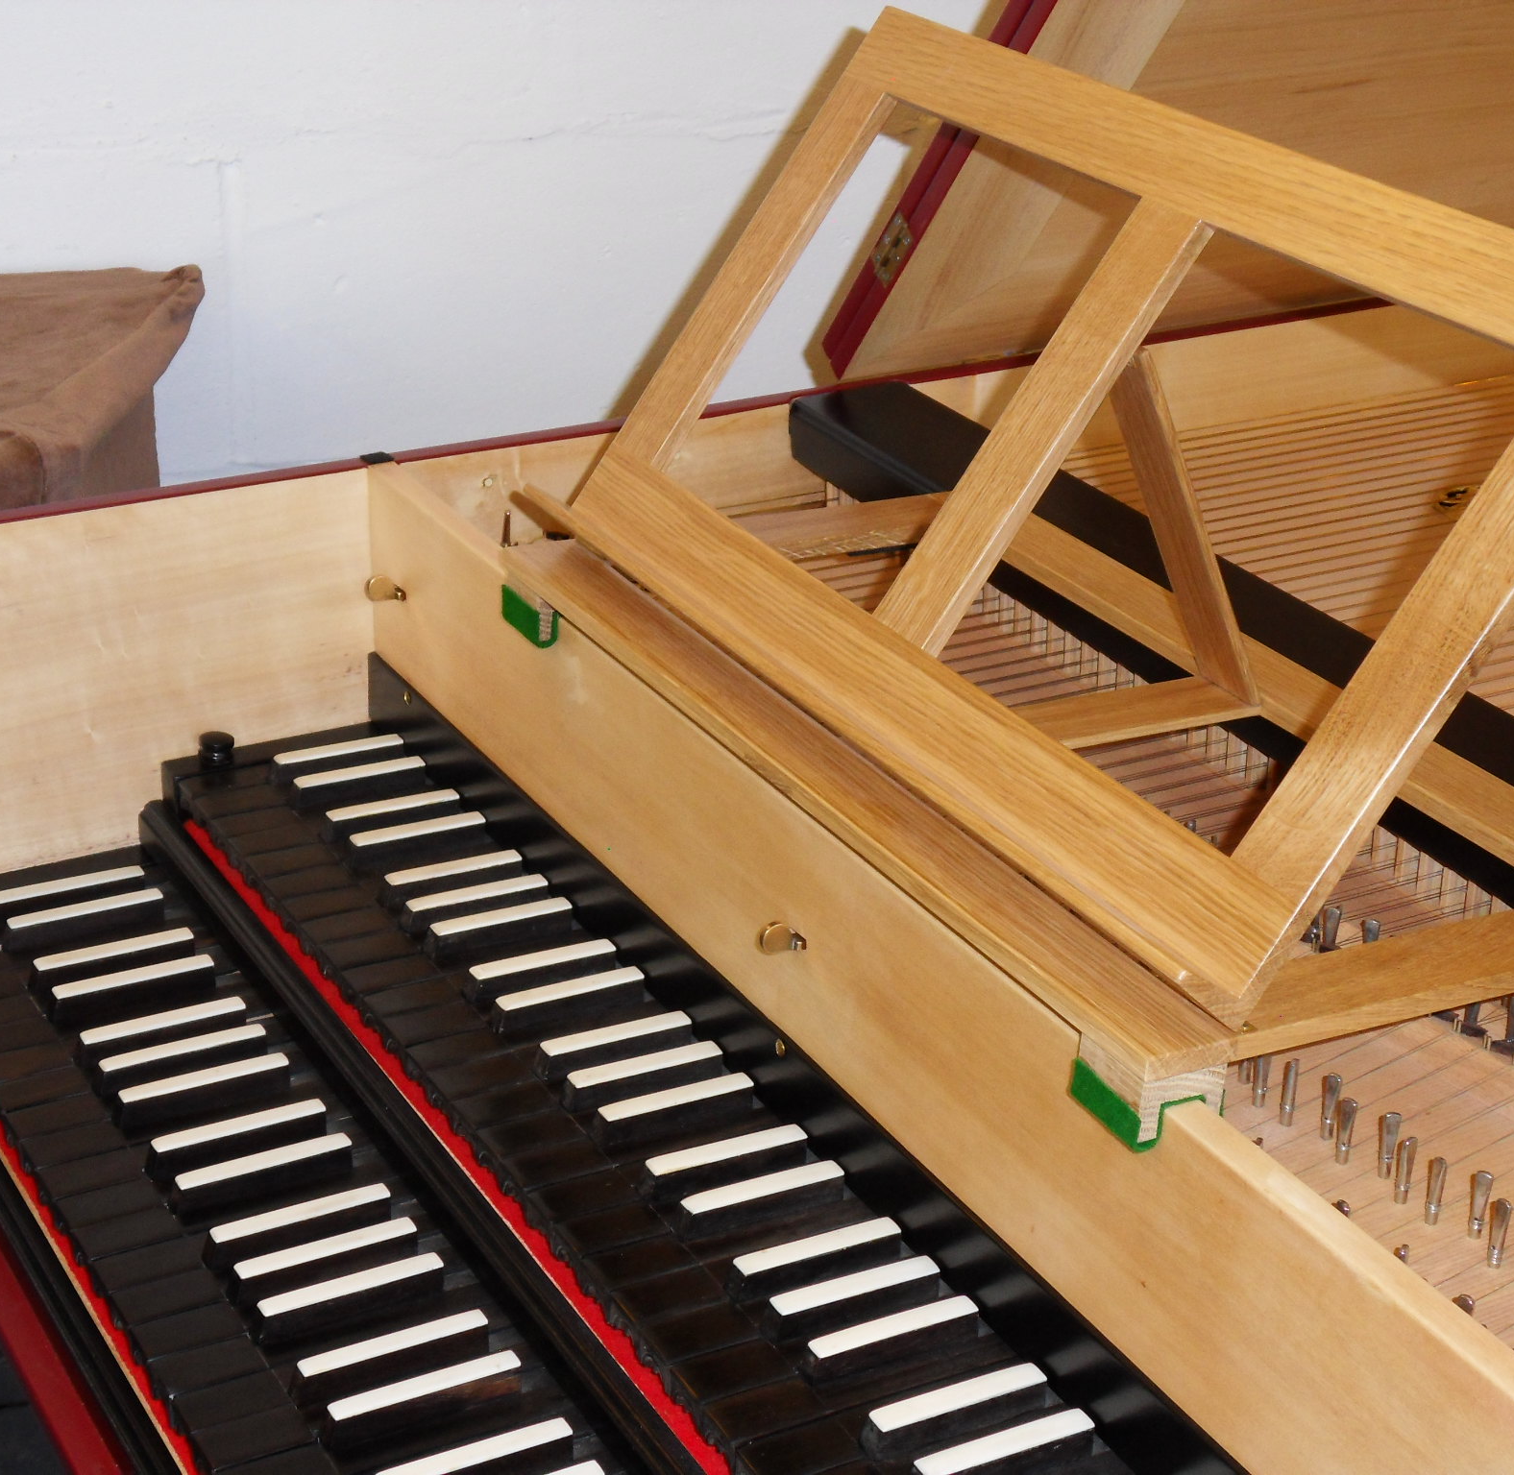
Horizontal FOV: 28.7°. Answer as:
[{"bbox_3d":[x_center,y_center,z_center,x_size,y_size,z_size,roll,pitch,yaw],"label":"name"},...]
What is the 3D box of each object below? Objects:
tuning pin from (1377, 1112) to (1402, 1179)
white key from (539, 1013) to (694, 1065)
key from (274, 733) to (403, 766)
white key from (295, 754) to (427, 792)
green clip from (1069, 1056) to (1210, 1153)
[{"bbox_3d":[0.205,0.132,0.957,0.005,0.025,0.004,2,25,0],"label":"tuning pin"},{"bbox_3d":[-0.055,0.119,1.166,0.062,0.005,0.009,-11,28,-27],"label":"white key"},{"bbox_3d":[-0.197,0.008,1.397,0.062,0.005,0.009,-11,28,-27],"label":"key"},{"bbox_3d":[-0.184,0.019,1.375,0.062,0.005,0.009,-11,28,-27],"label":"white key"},{"bbox_3d":[0.119,0.111,0.913,0.030,0.017,0.034,-11,28,-27],"label":"green clip"}]

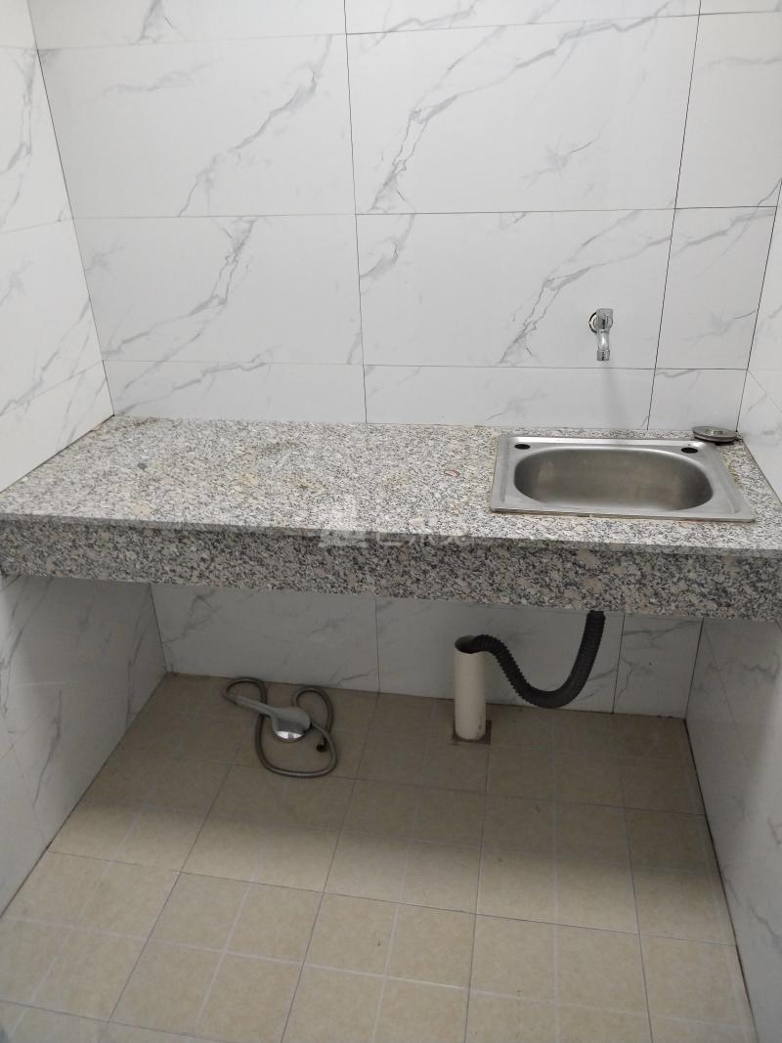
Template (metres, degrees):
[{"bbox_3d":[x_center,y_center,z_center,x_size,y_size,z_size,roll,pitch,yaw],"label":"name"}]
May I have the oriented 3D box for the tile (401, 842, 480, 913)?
[{"bbox_3d":[0.102,0.714,1.577,0.150,0.010,0.150,3,28,10],"label":"tile"}]

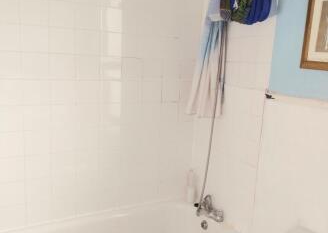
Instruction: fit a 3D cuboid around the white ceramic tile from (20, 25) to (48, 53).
[{"bbox_3d":[-0.731,-0.440,1.937,0.149,0.149,0.010,-3,11,-29],"label":"white ceramic tile"}]

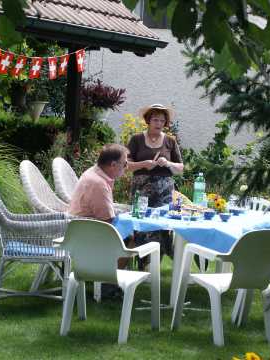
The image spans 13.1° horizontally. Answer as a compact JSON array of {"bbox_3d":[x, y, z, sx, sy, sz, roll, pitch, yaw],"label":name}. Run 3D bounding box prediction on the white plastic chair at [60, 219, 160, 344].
[{"bbox_3d":[-0.175,0.674,8.199,0.570,0.800,0.590,5,5,20],"label":"white plastic chair"}]

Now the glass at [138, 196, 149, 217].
[{"bbox_3d":[0.060,0.200,9.194,0.080,0.150,0.080,3,5,0],"label":"glass"}]

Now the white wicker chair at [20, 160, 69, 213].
[{"bbox_3d":[-0.541,0.400,9.644,0.700,1.080,0.620,4,5,18],"label":"white wicker chair"}]

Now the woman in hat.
[{"bbox_3d":[0.159,0.115,10.341,0.500,1.610,0.380,2,5,-15],"label":"woman in hat"}]

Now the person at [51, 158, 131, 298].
[{"bbox_3d":[-0.265,0.327,8.998,0.620,1.200,0.520,3,5,-2],"label":"person"}]

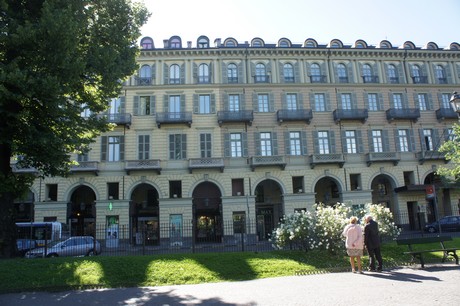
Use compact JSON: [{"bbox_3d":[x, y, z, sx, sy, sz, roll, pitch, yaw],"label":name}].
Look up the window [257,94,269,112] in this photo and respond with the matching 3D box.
[{"bbox_3d":[3.515,-5.312,37.012,1.140,2.070,0.250,-2,-11,-5],"label":"window"}]

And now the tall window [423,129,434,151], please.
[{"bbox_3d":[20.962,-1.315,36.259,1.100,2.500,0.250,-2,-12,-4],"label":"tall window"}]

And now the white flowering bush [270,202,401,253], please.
[{"bbox_3d":[4.684,3.440,15.600,5.400,2.250,2.900,-2,-12,-5],"label":"white flowering bush"}]

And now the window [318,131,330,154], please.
[{"bbox_3d":[9.950,-1.058,36.292,1.220,2.600,0.220,-2,-12,-4],"label":"window"}]

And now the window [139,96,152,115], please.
[{"bbox_3d":[-8.805,-4.903,36.018,1.260,1.990,0.250,-2,-11,-5],"label":"window"}]

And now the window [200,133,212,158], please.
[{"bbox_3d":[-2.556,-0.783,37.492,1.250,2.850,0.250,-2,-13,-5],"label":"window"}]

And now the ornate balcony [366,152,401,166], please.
[{"bbox_3d":[16.096,0.708,36.195,3.100,1.280,0.950,-2,-11,-5],"label":"ornate balcony"}]

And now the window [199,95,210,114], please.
[{"bbox_3d":[-2.533,-5.008,35.486,1.100,2.060,0.250,-2,-12,-4],"label":"window"}]

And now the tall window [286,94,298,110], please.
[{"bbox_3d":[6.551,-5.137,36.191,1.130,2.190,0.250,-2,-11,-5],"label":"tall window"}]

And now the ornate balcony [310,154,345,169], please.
[{"bbox_3d":[10.708,0.933,37.855,3.600,1.400,0.900,-2,-13,-5],"label":"ornate balcony"}]

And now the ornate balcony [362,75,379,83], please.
[{"bbox_3d":[15.216,-7.850,37.137,1.600,0.821,0.500,-2,-11,-5],"label":"ornate balcony"}]

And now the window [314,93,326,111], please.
[{"bbox_3d":[9.582,-5.329,36.467,1.130,2.019,0.250,-2,-11,-5],"label":"window"}]

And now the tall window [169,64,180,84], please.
[{"bbox_3d":[-5.717,-8.186,35.850,1.132,2.278,0.250,-2,-11,-5],"label":"tall window"}]

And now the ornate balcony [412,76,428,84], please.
[{"bbox_3d":[23.056,-8.775,41.719,1.950,1.020,0.500,-2,-13,-5],"label":"ornate balcony"}]

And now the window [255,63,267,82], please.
[{"bbox_3d":[3.348,-8.728,37.659,1.150,2.310,0.250,-2,-11,-5],"label":"window"}]

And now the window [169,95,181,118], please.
[{"bbox_3d":[-5.723,-4.740,36.032,1.170,2.650,0.220,-2,-12,-4],"label":"window"}]

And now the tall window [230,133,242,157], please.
[{"bbox_3d":[0.674,-0.768,34.813,1.100,2.500,0.250,-2,-12,-4],"label":"tall window"}]

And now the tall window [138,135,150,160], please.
[{"bbox_3d":[-8.435,-0.523,34.085,1.137,2.539,0.250,-2,-11,-5],"label":"tall window"}]

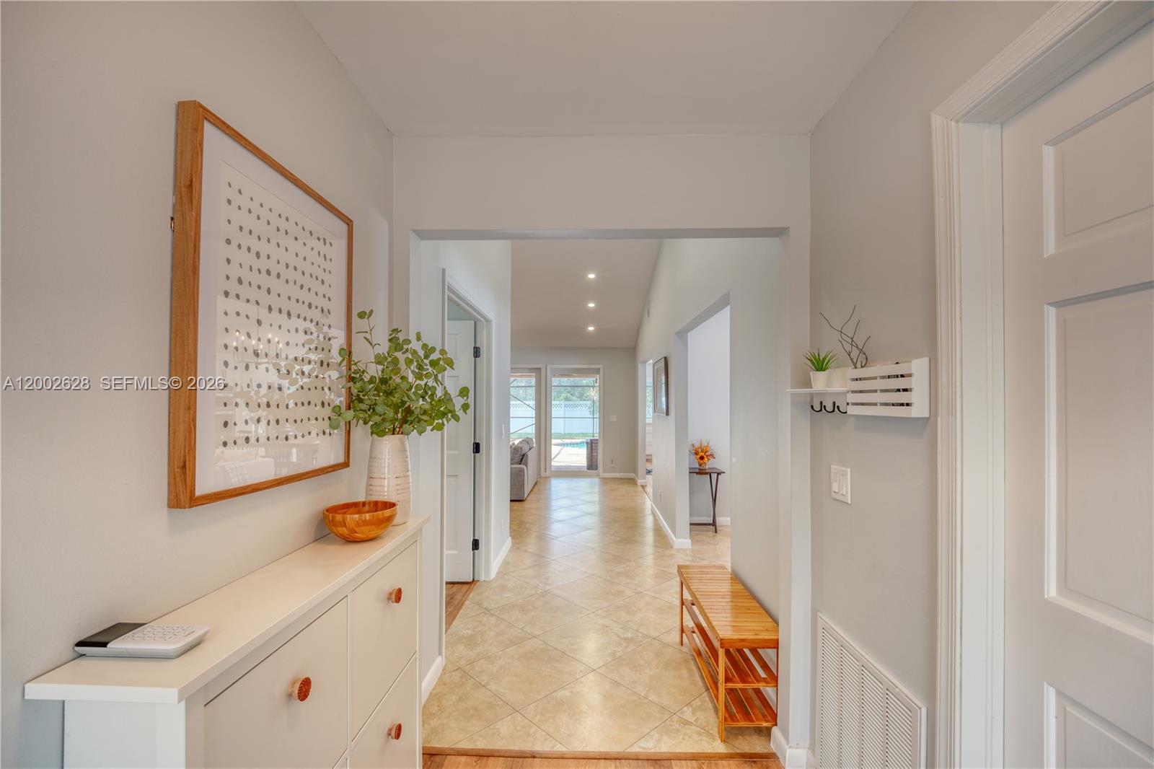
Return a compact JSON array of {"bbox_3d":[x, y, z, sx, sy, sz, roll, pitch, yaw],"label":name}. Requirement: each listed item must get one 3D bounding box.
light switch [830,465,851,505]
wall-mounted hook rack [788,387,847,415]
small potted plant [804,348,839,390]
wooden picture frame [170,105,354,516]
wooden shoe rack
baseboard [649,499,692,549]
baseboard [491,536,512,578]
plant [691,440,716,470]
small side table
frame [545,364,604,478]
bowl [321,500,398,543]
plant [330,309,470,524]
[{"bbox_3d":[0.889,0.339,1.515,0.014,0.115,0.117,0,-1,2],"label":"light switch"},{"bbox_3d":[0.838,0.058,1.545,0.100,0.095,0.300,0,-1,2],"label":"wall-mounted hook rack"},{"bbox_3d":[0.840,-0.053,1.540,0.115,0.142,0.118,0,-1,2],"label":"small potted plant"},{"bbox_3d":[-0.725,-0.136,1.120,0.038,0.757,0.570,0,-1,2],"label":"wooden picture frame"},{"bbox_3d":[0.735,1.268,2.240,0.290,0.440,0.840,0,-1,2],"label":"wooden shoe rack"},{"bbox_3d":[1.030,1.560,5.100,0.170,0.090,1.580,0,-1,2],"label":"baseboard"},{"bbox_3d":[-0.660,1.515,3.970,0.020,0.088,0.860,0,-1,2],"label":"baseboard"},{"bbox_3d":[1.405,0.780,4.970,0.280,0.330,0.270,0,-1,2],"label":"plant"},{"bbox_3d":[1.355,1.275,4.930,0.460,0.655,0.370,0,-1,2],"label":"small side table"},{"bbox_3d":[-0.040,0.675,8.450,1.090,2.130,0.130,0,-1,2],"label":"frame"},{"bbox_3d":[-0.615,0.396,1.275,0.207,0.088,0.207,0,-1,0],"label":"bowl"},{"bbox_3d":[-0.565,0.100,1.440,0.420,0.670,0.370,0,-1,2],"label":"plant"}]

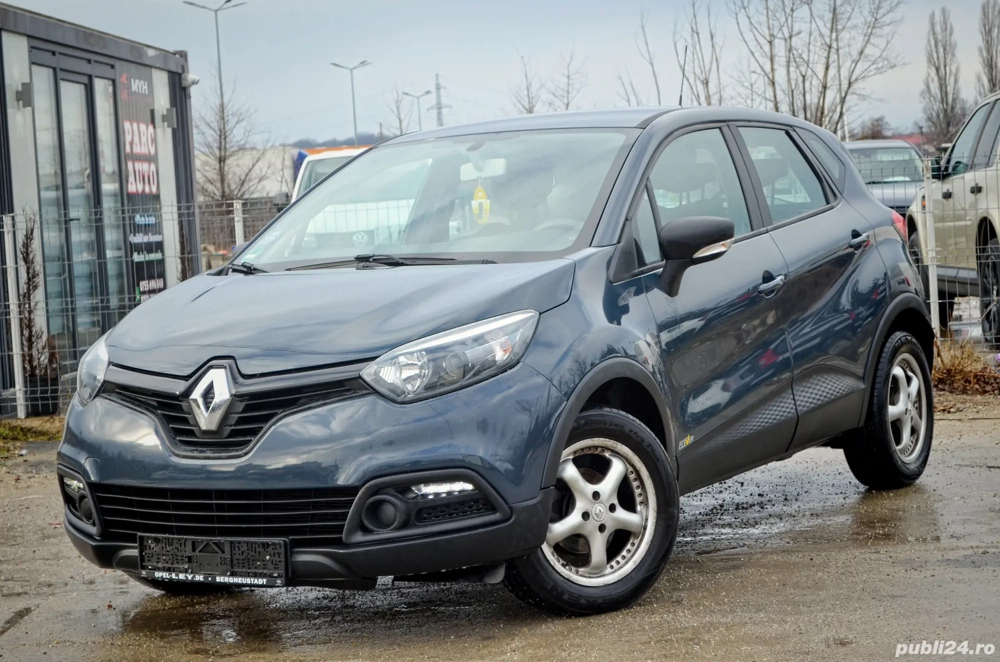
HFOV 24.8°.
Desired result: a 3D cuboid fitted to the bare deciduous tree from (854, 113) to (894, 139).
[{"bbox_3d":[29.746,-14.575,180.162,3.089,5.164,3.089,-2,4,30],"label":"bare deciduous tree"}]

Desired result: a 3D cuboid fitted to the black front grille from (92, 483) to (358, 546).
[{"bbox_3d":[-0.814,0.527,6.558,0.970,0.150,0.110,-2,4,31],"label":"black front grille"}]

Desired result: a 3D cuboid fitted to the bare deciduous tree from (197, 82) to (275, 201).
[{"bbox_3d":[-7.075,-4.340,60.144,2.508,4.565,2.508,-2,4,30],"label":"bare deciduous tree"}]

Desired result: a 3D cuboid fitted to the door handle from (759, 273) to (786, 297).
[{"bbox_3d":[0.941,-0.162,7.846,0.053,0.048,0.200,-2,4,30],"label":"door handle"}]

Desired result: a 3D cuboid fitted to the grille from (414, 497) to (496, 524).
[{"bbox_3d":[-0.120,0.501,6.343,0.225,0.065,0.045,-3,4,5],"label":"grille"}]

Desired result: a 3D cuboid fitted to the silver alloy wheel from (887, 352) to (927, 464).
[{"bbox_3d":[1.546,0.309,9.055,0.180,0.440,0.440,-2,4,30],"label":"silver alloy wheel"}]

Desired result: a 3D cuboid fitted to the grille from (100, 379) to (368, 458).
[{"bbox_3d":[-0.809,0.249,6.580,0.950,0.210,0.160,-2,4,31],"label":"grille"}]

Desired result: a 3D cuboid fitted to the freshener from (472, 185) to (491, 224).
[{"bbox_3d":[-0.065,-0.434,7.804,0.068,0.136,0.015,-2,4,30],"label":"freshener"}]

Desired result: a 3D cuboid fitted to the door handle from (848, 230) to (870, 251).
[{"bbox_3d":[1.358,-0.343,8.587,0.053,0.048,0.190,-2,4,30],"label":"door handle"}]

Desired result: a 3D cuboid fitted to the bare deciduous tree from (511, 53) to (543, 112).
[{"bbox_3d":[0.883,-4.933,60.150,1.300,4.860,1.300,-4,4,0],"label":"bare deciduous tree"}]

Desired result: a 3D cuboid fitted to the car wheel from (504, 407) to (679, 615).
[{"bbox_3d":[0.251,0.545,6.856,0.620,0.620,0.205,-6,4,-34],"label":"car wheel"}]

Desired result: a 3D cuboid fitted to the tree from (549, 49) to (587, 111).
[{"bbox_3d":[1.940,-5.020,60.151,1.400,4.900,1.400,-4,4,0],"label":"tree"}]

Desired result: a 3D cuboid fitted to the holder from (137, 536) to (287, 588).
[{"bbox_3d":[-0.824,0.657,6.536,0.530,0.133,0.030,-2,4,31],"label":"holder"}]

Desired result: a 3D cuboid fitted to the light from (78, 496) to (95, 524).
[{"bbox_3d":[-1.238,0.535,6.850,0.085,0.085,0.065,-2,4,30],"label":"light"}]

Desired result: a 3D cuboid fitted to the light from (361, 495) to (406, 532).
[{"bbox_3d":[-0.314,0.511,6.343,0.108,0.106,0.080,-2,4,23],"label":"light"}]

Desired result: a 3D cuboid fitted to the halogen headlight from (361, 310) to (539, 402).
[{"bbox_3d":[-0.129,0.084,6.452,0.360,0.230,0.460,-2,4,30],"label":"halogen headlight"}]

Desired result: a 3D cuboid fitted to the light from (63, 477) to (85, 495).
[{"bbox_3d":[-1.320,0.476,7.048,0.050,0.050,0.170,-6,4,-35],"label":"light"}]

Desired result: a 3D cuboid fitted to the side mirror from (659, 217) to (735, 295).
[{"bbox_3d":[0.624,-0.239,7.214,0.240,0.250,0.170,-2,4,31],"label":"side mirror"}]

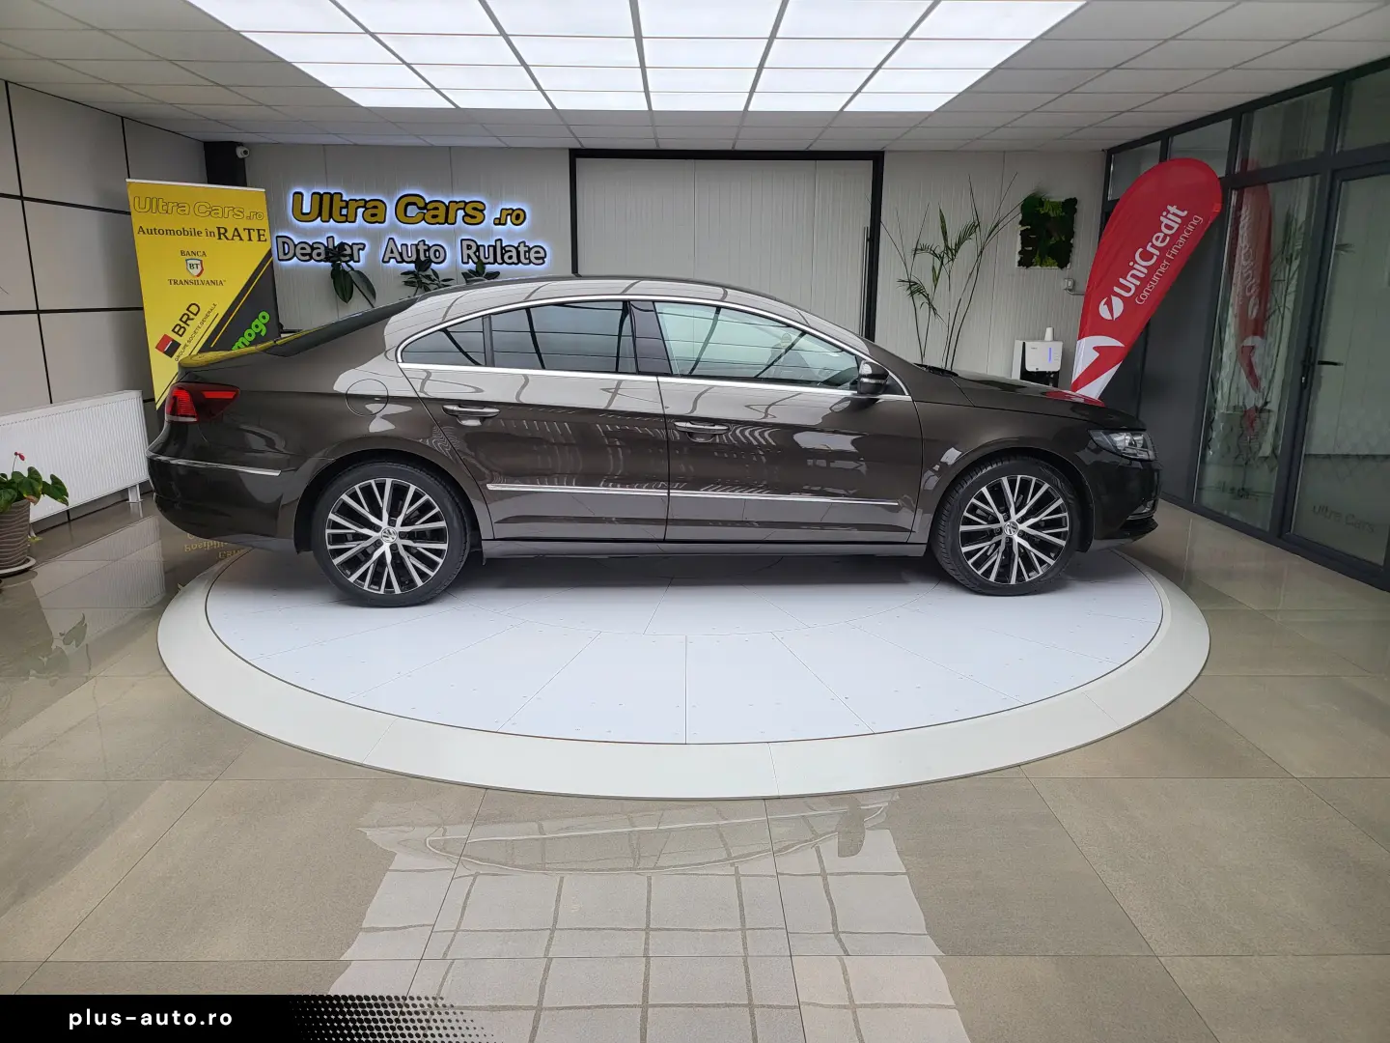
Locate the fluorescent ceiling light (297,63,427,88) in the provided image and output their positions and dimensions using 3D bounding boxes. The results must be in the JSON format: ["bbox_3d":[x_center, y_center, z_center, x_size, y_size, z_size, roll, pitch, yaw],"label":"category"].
[{"bbox_3d":[-1.770,-2.409,5.171,0.595,0.040,0.595,0,13,-1],"label":"fluorescent ceiling light"}]

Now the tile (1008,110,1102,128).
[{"bbox_3d":[2.422,-2.667,6.390,0.600,0.020,0.600,0,13,-1],"label":"tile"}]

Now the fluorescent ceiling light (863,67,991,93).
[{"bbox_3d":[1.230,-2.399,5.204,0.595,0.040,0.595,0,13,-1],"label":"fluorescent ceiling light"}]

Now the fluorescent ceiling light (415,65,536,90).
[{"bbox_3d":[-1.165,-2.404,5.162,0.597,0.045,0.597,0,14,-1],"label":"fluorescent ceiling light"}]

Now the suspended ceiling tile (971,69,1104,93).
[{"bbox_3d":[1.834,-2.388,5.203,0.597,0.030,0.597,0,14,-1],"label":"suspended ceiling tile"}]

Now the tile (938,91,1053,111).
[{"bbox_3d":[1.823,-2.527,5.799,0.600,0.020,0.600,0,13,-1],"label":"tile"}]

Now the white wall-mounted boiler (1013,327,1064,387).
[{"bbox_3d":[2.840,-1.348,7.969,0.300,0.500,0.310,0,13,-1],"label":"white wall-mounted boiler"}]

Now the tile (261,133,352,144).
[{"bbox_3d":[-2.994,-2.966,7.471,0.600,0.020,0.560,0,13,-1],"label":"tile"}]

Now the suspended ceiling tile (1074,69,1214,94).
[{"bbox_3d":[2.430,-2.386,5.219,0.595,0.022,0.595,0,13,-1],"label":"suspended ceiling tile"}]

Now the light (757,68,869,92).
[{"bbox_3d":[0.634,-2.399,5.186,0.597,0.045,0.597,0,14,-1],"label":"light"}]

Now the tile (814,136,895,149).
[{"bbox_3d":[1.206,-2.953,7.528,0.597,0.030,0.597,0,14,-1],"label":"tile"}]

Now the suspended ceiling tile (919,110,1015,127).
[{"bbox_3d":[1.845,-2.688,6.430,0.600,0.025,0.600,0,13,-1],"label":"suspended ceiling tile"}]

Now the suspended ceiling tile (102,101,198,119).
[{"bbox_3d":[-3.597,-2.697,6.355,0.600,0.025,0.600,0,13,-1],"label":"suspended ceiling tile"}]

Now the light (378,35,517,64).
[{"bbox_3d":[-1.155,-2.269,4.592,0.600,0.050,0.600,0,13,-1],"label":"light"}]

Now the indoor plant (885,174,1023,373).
[{"bbox_3d":[1.960,-1.548,7.640,1.000,2.240,0.800,0,13,-1],"label":"indoor plant"}]

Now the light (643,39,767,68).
[{"bbox_3d":[0.044,-2.260,4.606,0.600,0.050,0.600,0,13,-1],"label":"light"}]

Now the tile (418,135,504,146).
[{"bbox_3d":[-1.789,-2.946,7.462,0.600,0.020,0.500,0,13,-1],"label":"tile"}]

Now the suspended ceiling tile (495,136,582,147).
[{"bbox_3d":[-1.187,-2.951,7.493,0.600,0.020,0.560,0,13,-1],"label":"suspended ceiling tile"}]

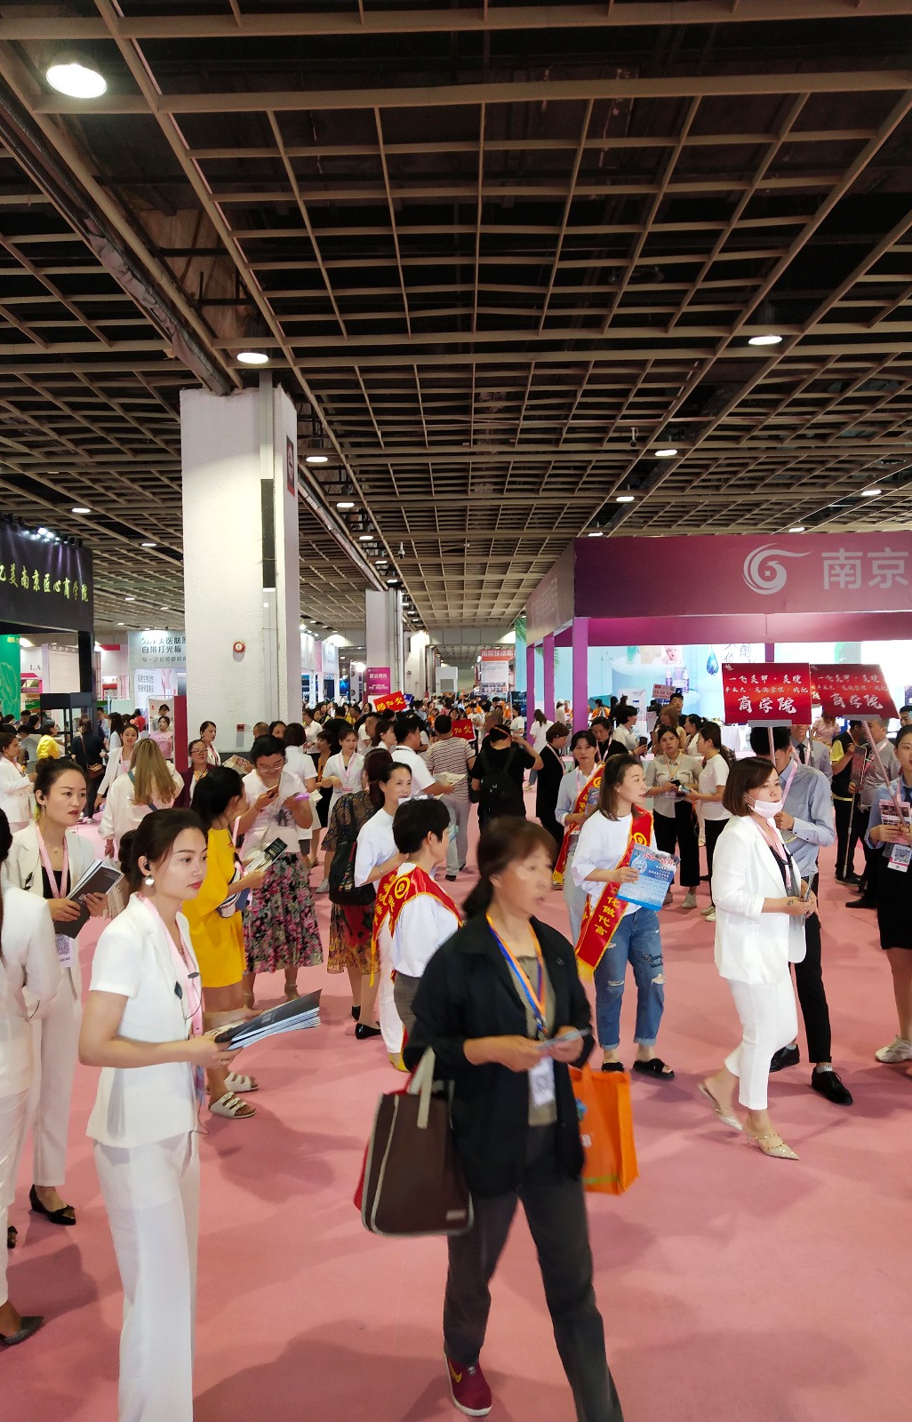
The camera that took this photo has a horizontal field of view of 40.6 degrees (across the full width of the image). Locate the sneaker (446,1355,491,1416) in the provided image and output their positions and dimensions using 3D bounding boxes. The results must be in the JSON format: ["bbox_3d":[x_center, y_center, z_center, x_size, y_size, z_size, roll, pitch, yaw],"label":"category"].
[{"bbox_3d":[0.034,1.818,3.360,0.100,0.110,0.260,-1,1,-14],"label":"sneaker"}]

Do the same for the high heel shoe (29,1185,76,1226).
[{"bbox_3d":[-1.499,1.832,4.580,0.085,0.100,0.240,-2,1,-44],"label":"high heel shoe"}]

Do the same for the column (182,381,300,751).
[{"bbox_3d":[-2.512,-0.959,14.480,1.150,5.440,1.150,-1,1,0],"label":"column"}]

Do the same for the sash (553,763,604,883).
[{"bbox_3d":[0.844,0.761,8.400,0.320,0.790,0.230,-1,1,-12],"label":"sash"}]

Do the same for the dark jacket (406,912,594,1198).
[{"bbox_3d":[0.115,0.870,3.140,0.450,0.700,0.330,-1,1,-25],"label":"dark jacket"}]

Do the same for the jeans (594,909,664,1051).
[{"bbox_3d":[0.886,1.338,6.280,0.370,0.780,0.290,-1,1,-25],"label":"jeans"}]

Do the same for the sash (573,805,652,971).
[{"bbox_3d":[0.791,0.900,6.220,0.320,0.790,0.230,-2,1,-34],"label":"sash"}]

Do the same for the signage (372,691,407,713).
[{"bbox_3d":[-1.002,-0.106,19.000,0.440,0.290,0.020,-18,0,0],"label":"signage"}]

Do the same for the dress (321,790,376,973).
[{"bbox_3d":[-0.571,0.952,7.070,0.420,1.070,0.380,0,1,45],"label":"dress"}]

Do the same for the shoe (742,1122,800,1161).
[{"bbox_3d":[1.306,1.782,5.114,0.240,0.090,0.080,0,2,44],"label":"shoe"}]

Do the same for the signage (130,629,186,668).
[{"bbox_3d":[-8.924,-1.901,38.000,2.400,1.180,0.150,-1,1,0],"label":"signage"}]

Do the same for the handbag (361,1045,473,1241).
[{"bbox_3d":[-0.100,1.105,3.180,0.265,0.455,0.120,-1,1,-15],"label":"handbag"}]

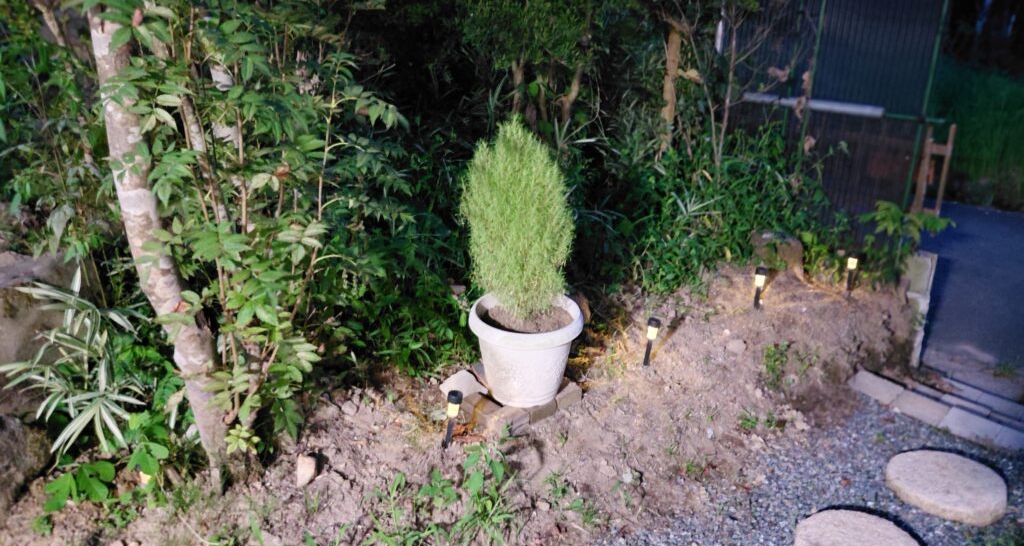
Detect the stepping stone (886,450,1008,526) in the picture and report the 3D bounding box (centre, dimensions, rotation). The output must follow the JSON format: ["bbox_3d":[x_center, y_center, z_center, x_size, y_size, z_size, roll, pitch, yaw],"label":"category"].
[{"bbox_3d":[1.233,0.604,2.104,0.294,0.050,0.294,2,19,0],"label":"stepping stone"}]

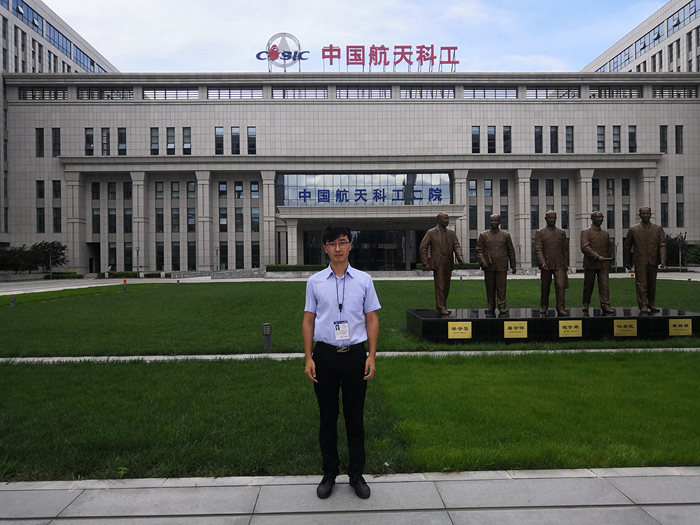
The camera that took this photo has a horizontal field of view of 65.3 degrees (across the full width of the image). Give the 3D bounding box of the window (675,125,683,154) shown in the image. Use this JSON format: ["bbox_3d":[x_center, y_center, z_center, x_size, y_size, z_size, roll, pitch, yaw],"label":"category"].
[{"bbox_3d":[43.206,-16.128,71.682,0.990,3.770,0.150,-1,0,-2],"label":"window"}]

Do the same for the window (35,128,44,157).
[{"bbox_3d":[-41.567,-16.067,73.165,1.057,3.996,0.200,-1,0,-1],"label":"window"}]

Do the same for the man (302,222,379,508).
[{"bbox_3d":[-0.056,0.631,3.610,0.510,1.770,0.310,-1,0,-1],"label":"man"}]

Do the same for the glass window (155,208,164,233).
[{"bbox_3d":[-24.135,-5.313,69.229,0.976,3.068,0.150,-1,0,-1],"label":"glass window"}]

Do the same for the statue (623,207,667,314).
[{"bbox_3d":[5.993,-0.055,11.100,0.780,2.120,0.580,-1,0,17],"label":"statue"}]

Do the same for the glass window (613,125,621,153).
[{"bbox_3d":[36.694,-16.868,75.121,1.059,3.965,0.200,-1,0,-1],"label":"glass window"}]

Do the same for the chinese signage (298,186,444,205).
[{"bbox_3d":[2.155,-7.117,57.395,15.032,1.440,0.250,-1,0,-1],"label":"chinese signage"}]

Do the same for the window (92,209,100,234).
[{"bbox_3d":[-31.553,-5.136,67.987,0.910,3.000,0.150,-1,0,-2],"label":"window"}]

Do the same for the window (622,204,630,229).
[{"bbox_3d":[35.745,-5.913,70.725,0.997,3.096,0.150,-1,0,-1],"label":"window"}]

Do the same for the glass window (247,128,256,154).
[{"bbox_3d":[-12.193,-15.064,67.864,1.000,3.481,0.150,-1,0,-2],"label":"glass window"}]

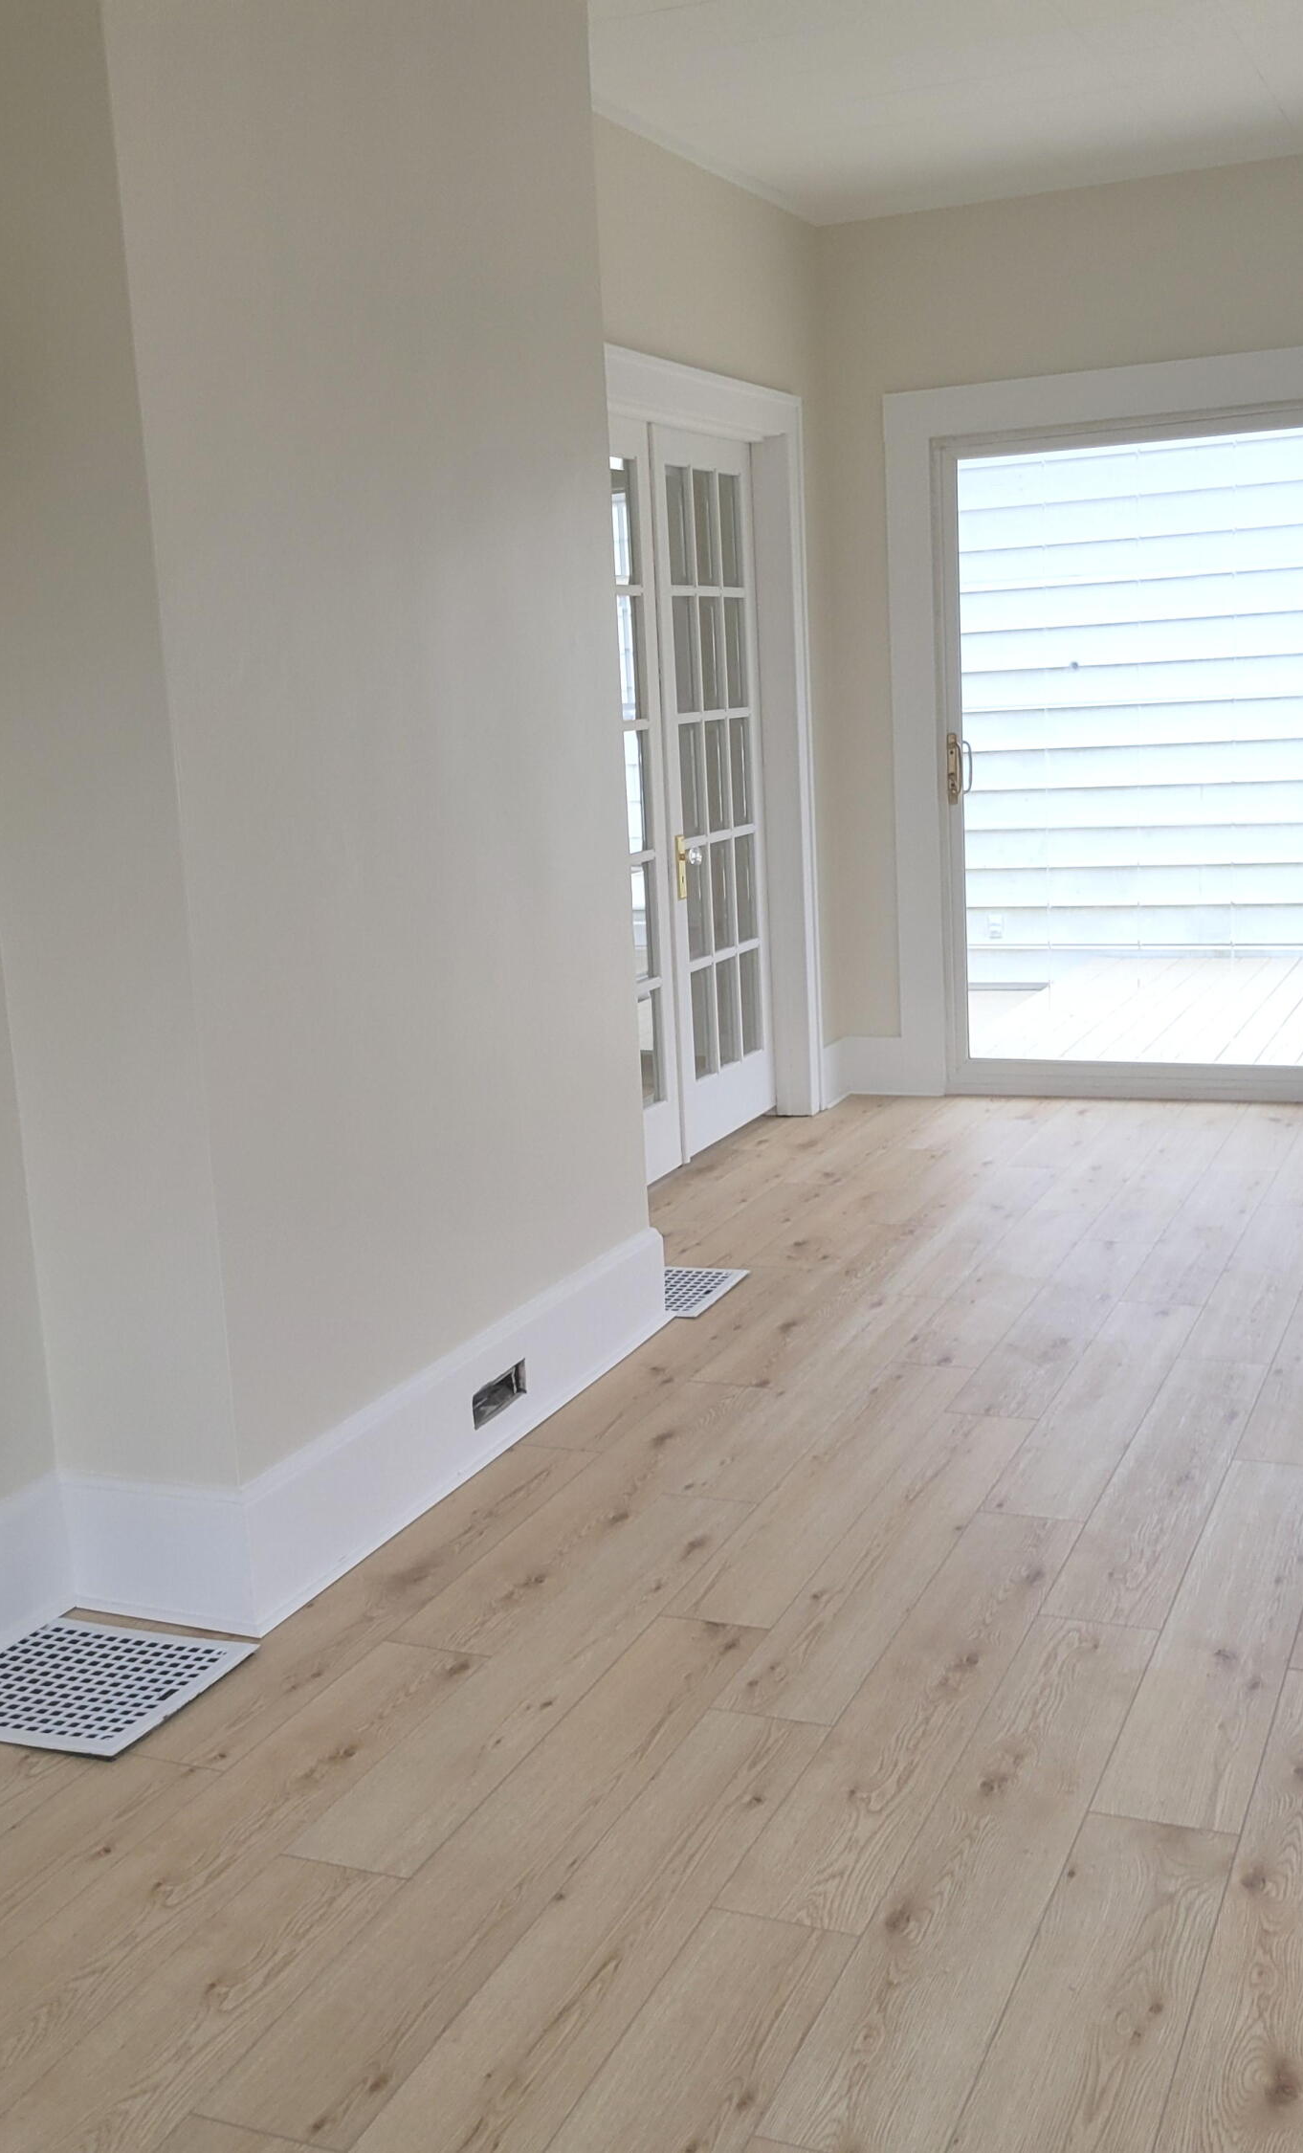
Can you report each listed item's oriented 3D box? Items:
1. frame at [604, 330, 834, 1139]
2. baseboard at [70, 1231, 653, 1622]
[{"bbox_3d":[0.108,-0.805,5.912,0.168,2.155,1.594,1,11,23],"label":"frame"},{"bbox_3d":[-0.428,0.560,3.933,0.342,0.231,1.594,1,11,23],"label":"baseboard"}]

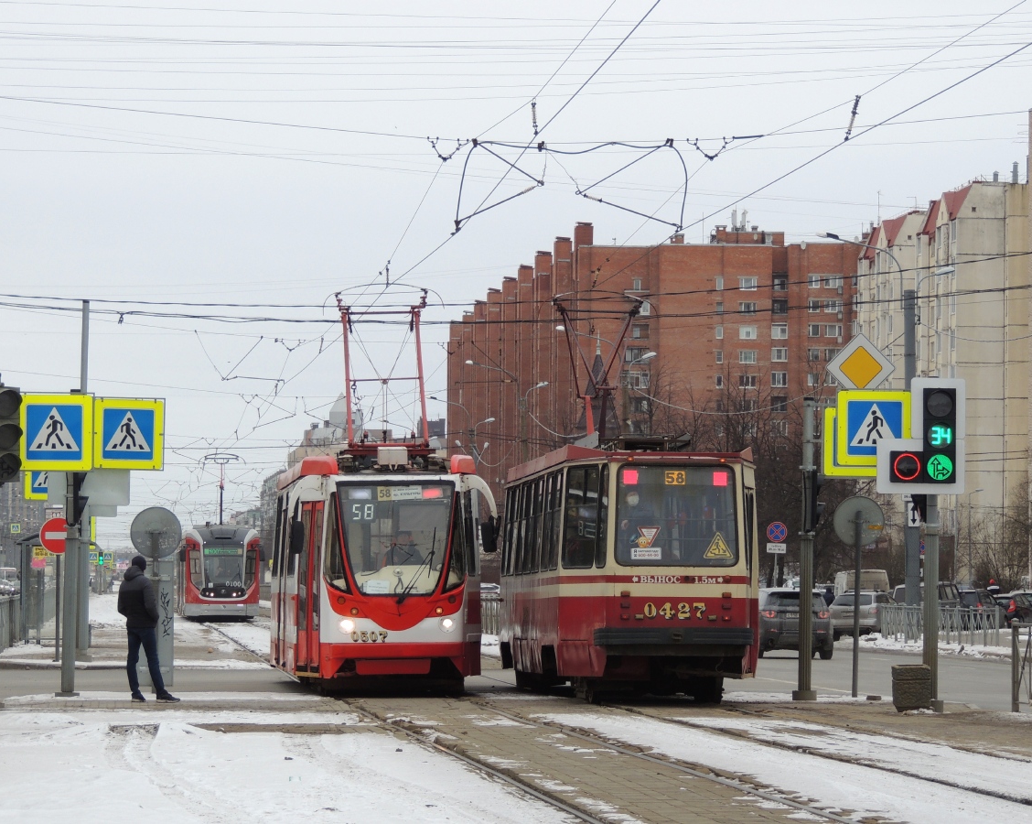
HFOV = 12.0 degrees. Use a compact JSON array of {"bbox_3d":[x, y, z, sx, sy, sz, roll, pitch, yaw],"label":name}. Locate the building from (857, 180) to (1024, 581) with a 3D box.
[{"bbox_3d":[38.303,-0.368,413.253,14.000,33.000,62.000,0,-2,-2],"label":"building"}]

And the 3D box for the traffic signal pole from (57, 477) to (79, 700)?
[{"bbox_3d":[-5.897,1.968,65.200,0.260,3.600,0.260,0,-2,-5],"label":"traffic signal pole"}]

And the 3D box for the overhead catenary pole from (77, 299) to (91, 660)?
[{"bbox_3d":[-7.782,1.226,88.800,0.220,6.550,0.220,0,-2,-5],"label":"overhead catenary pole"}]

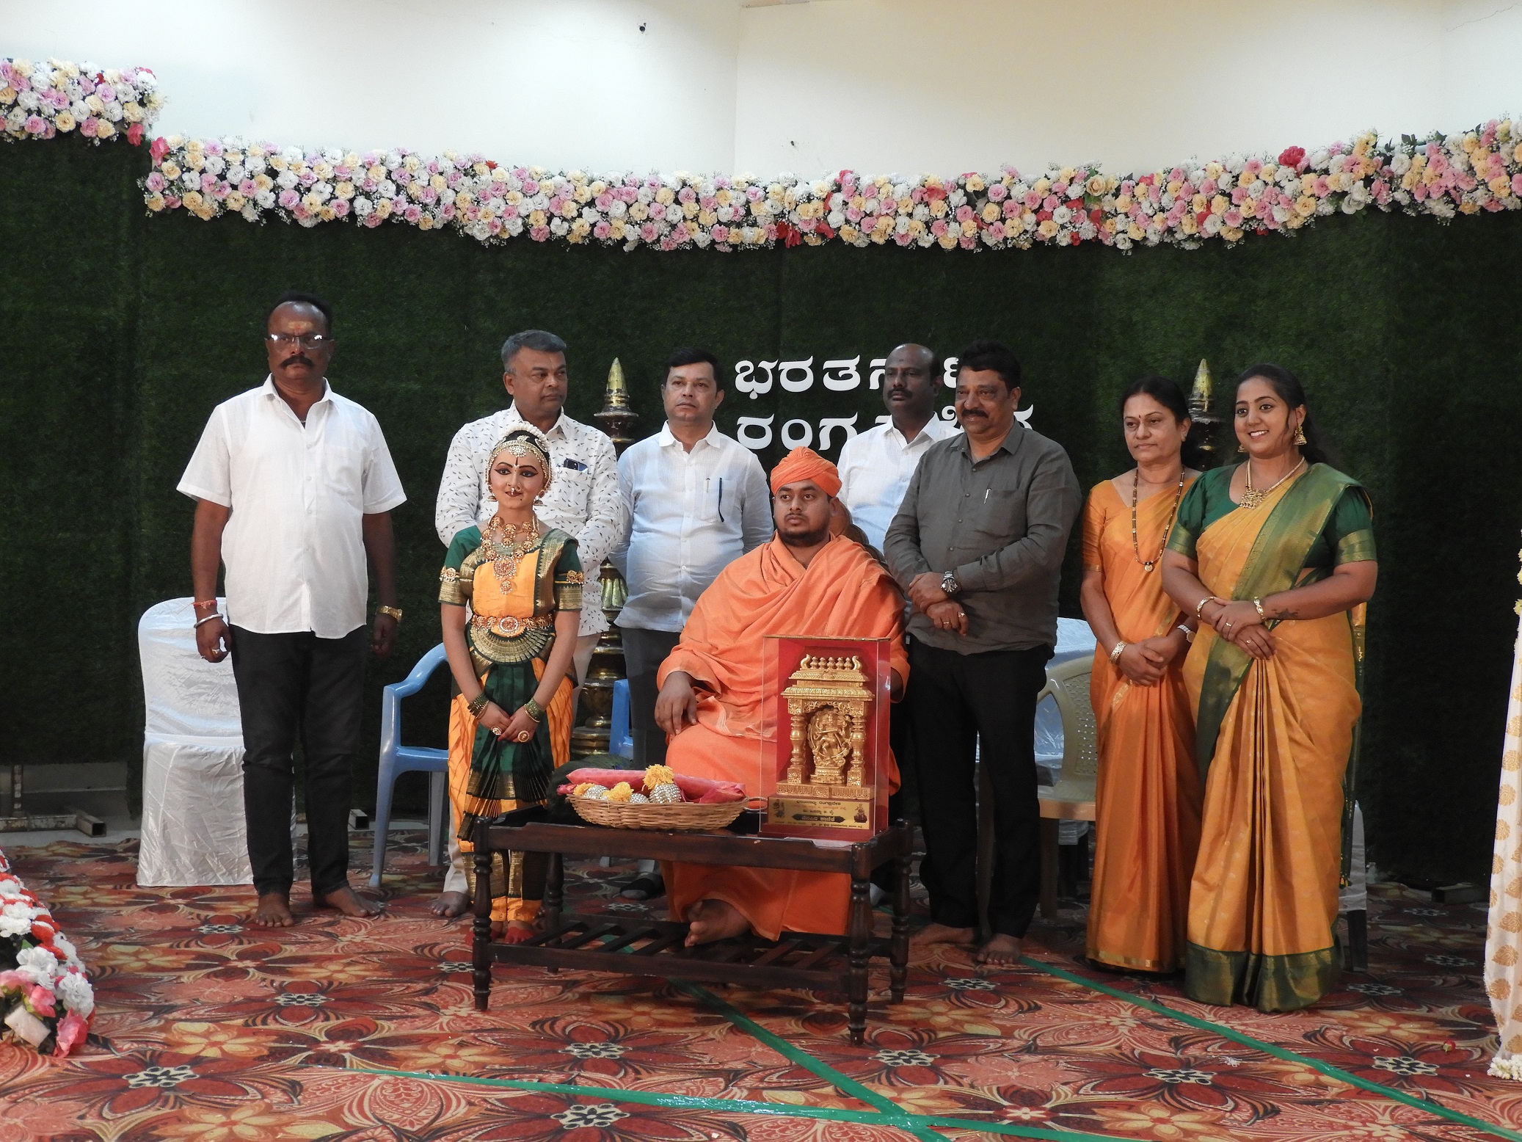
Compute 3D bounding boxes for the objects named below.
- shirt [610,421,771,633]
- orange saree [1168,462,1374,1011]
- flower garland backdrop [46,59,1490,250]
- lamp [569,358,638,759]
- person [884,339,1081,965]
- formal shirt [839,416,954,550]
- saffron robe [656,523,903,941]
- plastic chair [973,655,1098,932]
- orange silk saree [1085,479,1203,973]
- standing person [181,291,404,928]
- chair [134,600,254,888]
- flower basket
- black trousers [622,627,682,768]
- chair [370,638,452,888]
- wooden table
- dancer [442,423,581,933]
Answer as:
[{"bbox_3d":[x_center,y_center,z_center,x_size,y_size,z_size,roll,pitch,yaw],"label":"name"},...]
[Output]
[{"bbox_3d":[-0.219,-0.132,6.151,0.510,0.670,0.310,1,3,0],"label":"shirt"},{"bbox_3d":[1.281,0.403,4.998,0.490,1.342,0.400,2,3,29],"label":"orange saree"},{"bbox_3d":[-0.157,-1.529,7.336,5.500,0.580,1.000,1,3,5],"label":"flower garland backdrop"},{"bbox_3d":[-0.506,0.117,6.763,0.400,1.680,0.400,1,3,0],"label":"lamp"},{"bbox_3d":[0.608,0.206,5.396,0.510,1.660,0.360,2,3,21],"label":"person"},{"bbox_3d":[0.441,-0.134,6.100,0.500,0.700,0.300,1,3,9],"label":"formal shirt"},{"bbox_3d":[0.069,0.449,5.772,0.700,1.096,0.740,2,2,16],"label":"saffron robe"},{"bbox_3d":[0.966,0.637,5.768,0.550,0.800,0.550,2,2,22],"label":"plastic chair"},{"bbox_3d":[1.037,0.401,5.333,0.390,1.310,0.340,2,3,27],"label":"orange silk saree"},{"bbox_3d":[-1.346,0.098,5.742,0.640,1.800,0.360,0,3,-12],"label":"standing person"},{"bbox_3d":[-1.705,0.520,6.382,0.490,0.890,0.540,0,3,-9],"label":"chair"},{"bbox_3d":[-0.255,0.547,4.801,0.410,0.110,0.320,1,3,18],"label":"flower basket"},{"bbox_3d":[-0.244,0.457,6.178,0.380,1.000,0.280,1,3,0],"label":"black trousers"},{"bbox_3d":[-0.875,0.565,6.334,0.560,0.830,0.550,1,3,16],"label":"chair"},{"bbox_3d":[-0.158,0.823,4.766,0.965,0.458,0.449,2,2,16],"label":"wooden table"},{"bbox_3d":[-0.695,0.309,5.522,0.390,1.402,0.310,1,2,2],"label":"dancer"}]

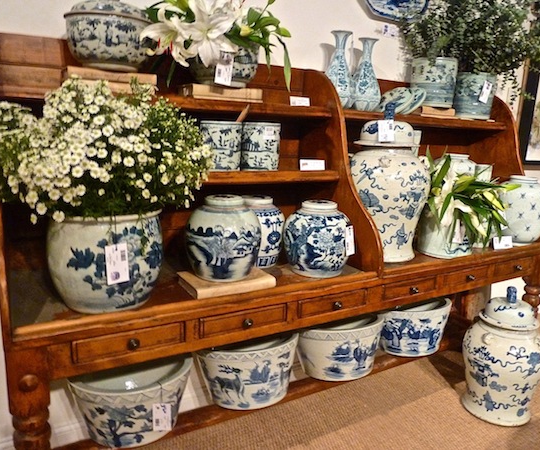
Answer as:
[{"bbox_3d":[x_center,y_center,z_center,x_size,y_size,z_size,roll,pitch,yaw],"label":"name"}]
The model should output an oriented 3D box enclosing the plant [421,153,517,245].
[{"bbox_3d":[0.972,-0.136,2.120,0.418,0.446,0.389,-4,12,-30],"label":"plant"}]

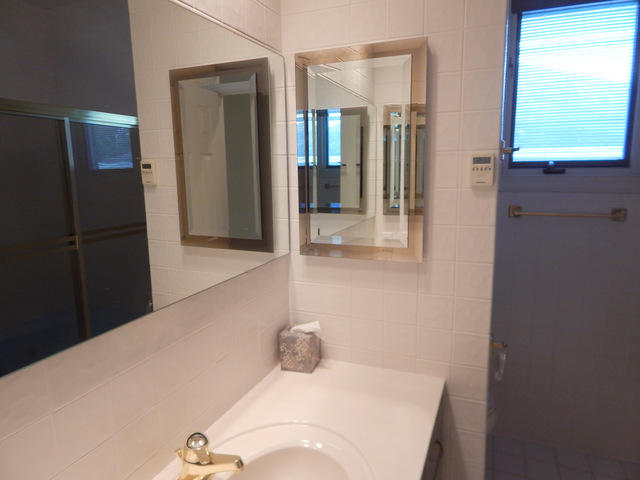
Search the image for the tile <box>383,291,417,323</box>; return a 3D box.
[{"bbox_3d":[0.264,0.221,1.320,0.108,0.108,0.010,3,10,22],"label":"tile"}]

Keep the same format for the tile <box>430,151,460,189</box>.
[{"bbox_3d":[0.358,-0.206,1.209,0.108,0.108,0.010,3,10,22],"label":"tile"}]

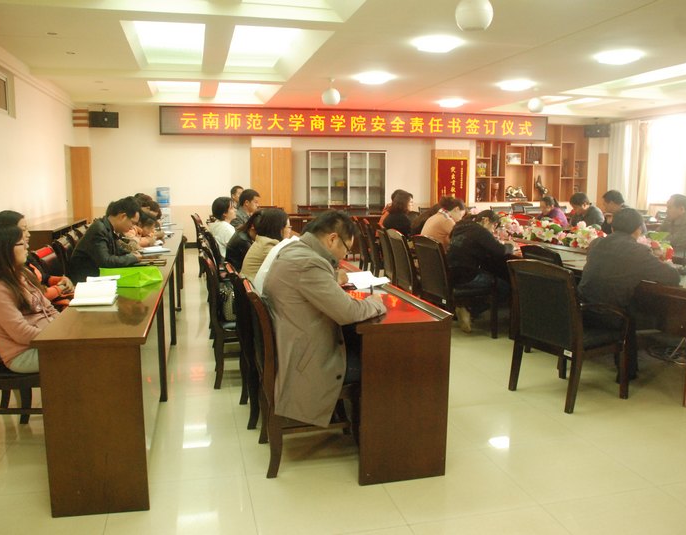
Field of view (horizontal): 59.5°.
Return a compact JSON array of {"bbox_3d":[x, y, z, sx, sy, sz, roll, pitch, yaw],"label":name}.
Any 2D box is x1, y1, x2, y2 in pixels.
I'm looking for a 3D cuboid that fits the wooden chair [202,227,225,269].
[{"bbox_3d":[-1.029,0.106,5.746,0.580,0.920,0.470,-2,9,-14],"label":"wooden chair"}]

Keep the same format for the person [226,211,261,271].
[{"bbox_3d":[-0.587,0.100,4.804,0.740,1.180,0.470,-2,9,-13],"label":"person"}]

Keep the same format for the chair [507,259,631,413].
[{"bbox_3d":[1.440,0.383,3.855,0.640,0.910,0.540,-5,10,-30],"label":"chair"}]

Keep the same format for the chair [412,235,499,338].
[{"bbox_3d":[1.023,0.172,5.463,0.660,0.900,0.590,-3,8,-18],"label":"chair"}]

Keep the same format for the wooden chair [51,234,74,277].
[{"bbox_3d":[-2.031,0.204,5.047,0.580,0.920,0.470,-2,9,-14],"label":"wooden chair"}]

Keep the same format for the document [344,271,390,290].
[{"bbox_3d":[0.155,0.071,3.815,0.300,0.050,0.400,-2,9,-14],"label":"document"}]

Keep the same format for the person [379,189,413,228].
[{"bbox_3d":[0.692,-0.196,6.505,0.680,1.280,0.500,-2,9,-16],"label":"person"}]

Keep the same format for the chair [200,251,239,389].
[{"bbox_3d":[-0.716,0.333,4.177,0.550,0.900,0.450,-2,9,-13],"label":"chair"}]

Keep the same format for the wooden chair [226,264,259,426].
[{"bbox_3d":[-0.398,0.440,3.657,0.580,0.920,0.460,-2,8,-13],"label":"wooden chair"}]

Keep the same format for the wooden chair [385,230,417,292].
[{"bbox_3d":[0.857,0.090,6.199,0.600,0.920,0.530,-2,8,-13],"label":"wooden chair"}]

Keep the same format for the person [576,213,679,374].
[{"bbox_3d":[1.892,0.199,4.090,0.880,1.210,0.520,-5,10,-32],"label":"person"}]

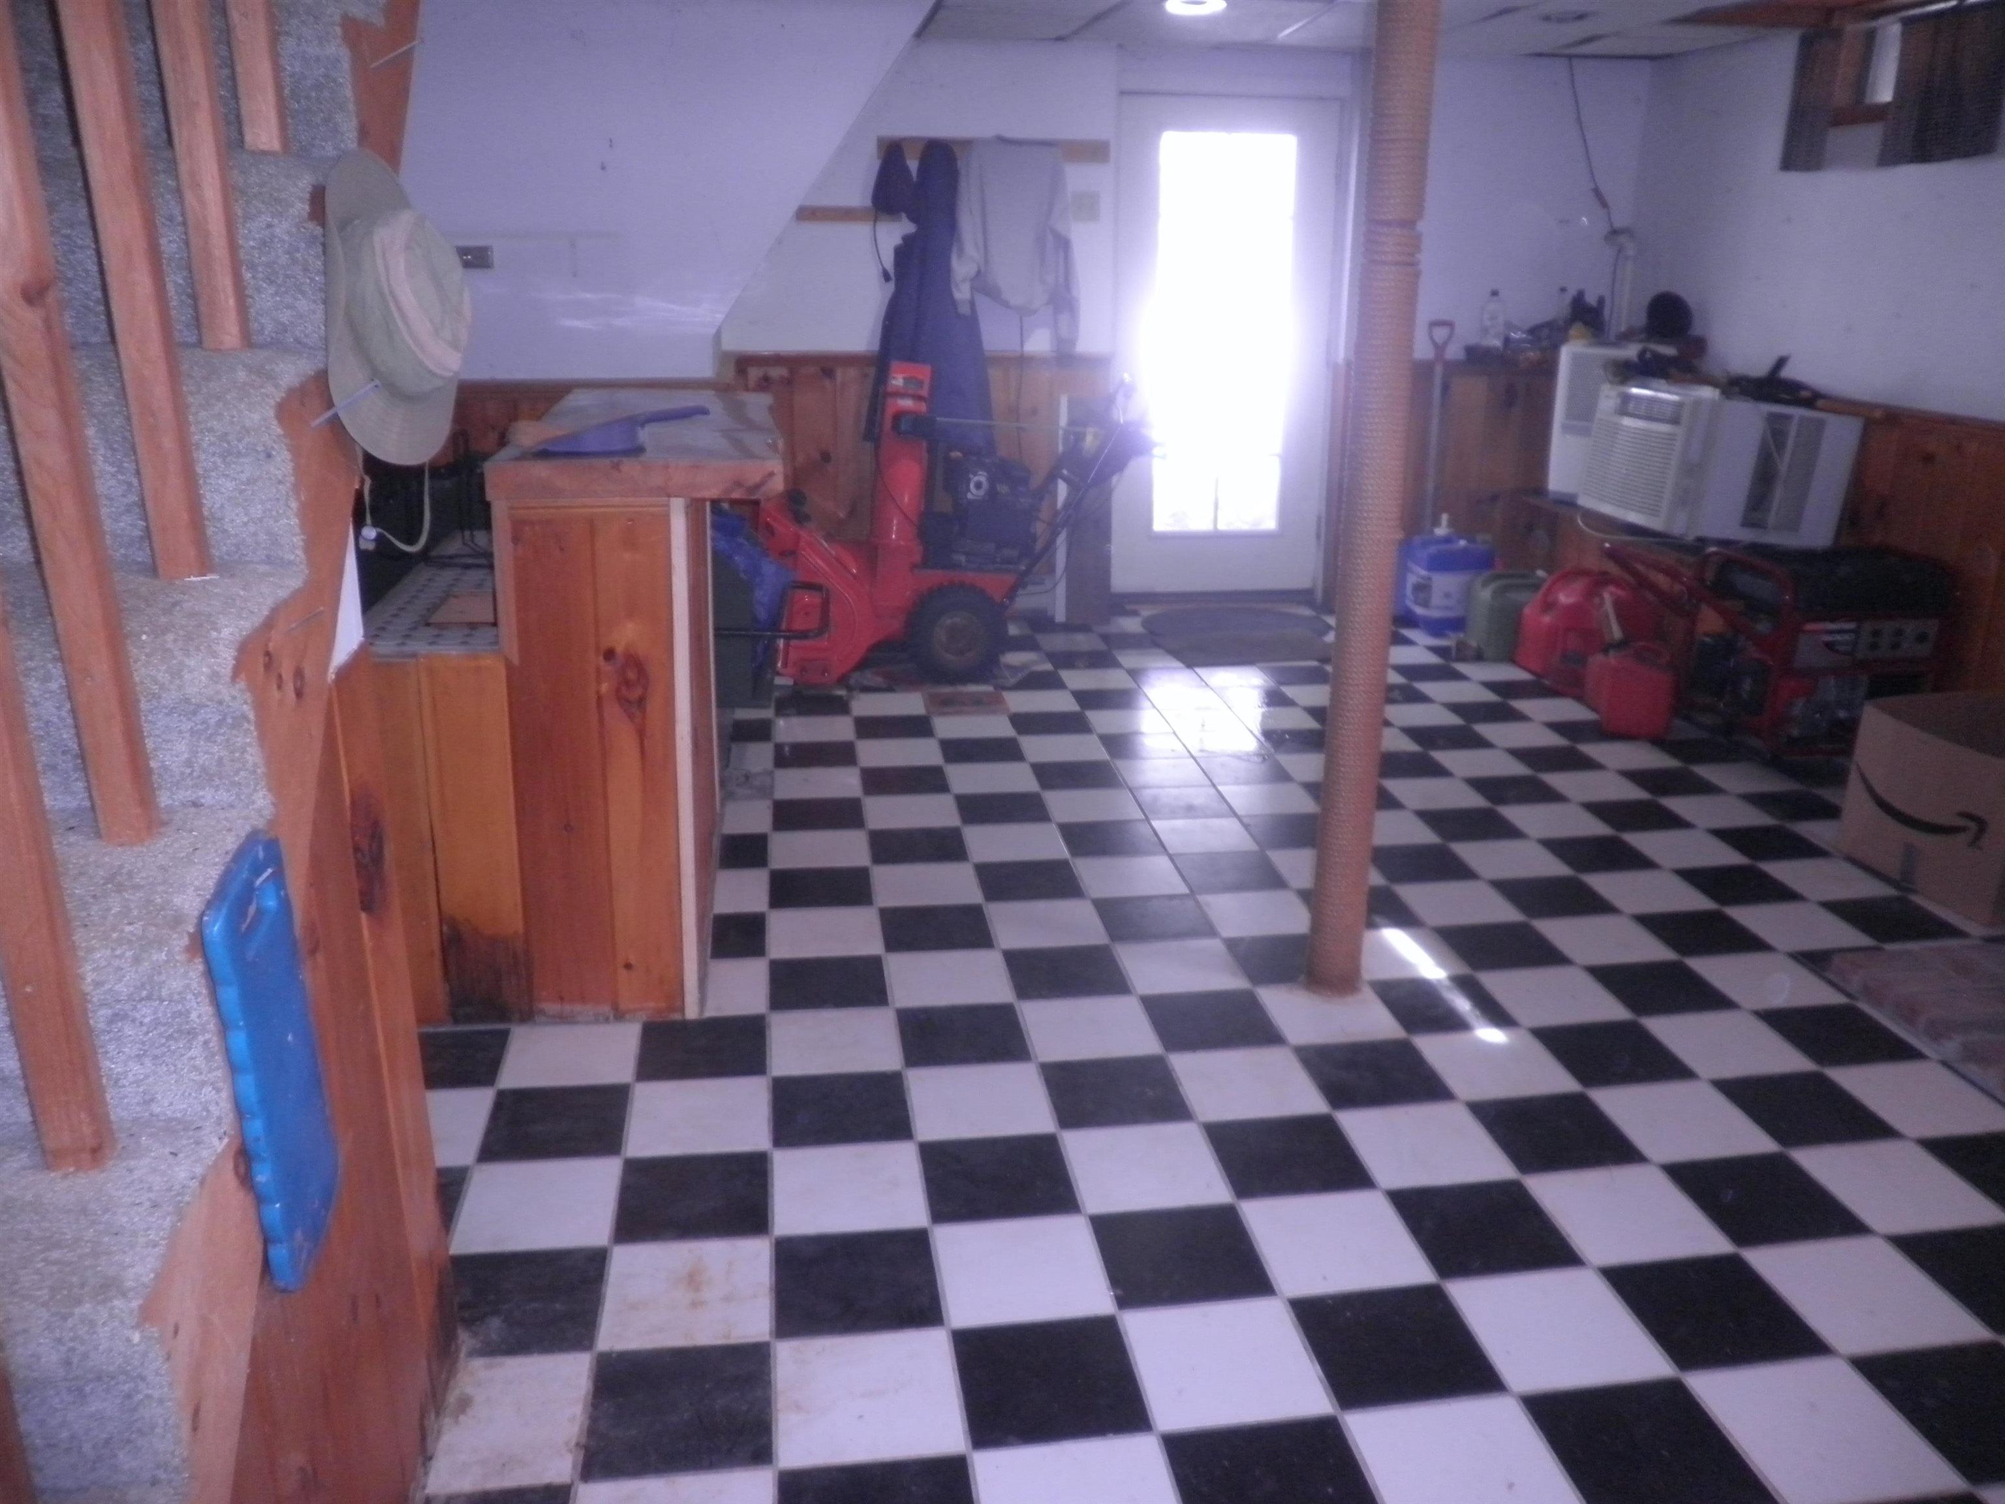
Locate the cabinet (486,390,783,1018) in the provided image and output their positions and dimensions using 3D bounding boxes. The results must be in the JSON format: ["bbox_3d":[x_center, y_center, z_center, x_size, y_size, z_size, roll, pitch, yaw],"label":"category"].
[{"bbox_3d":[-0.733,-0.173,3.392,0.506,1.093,1.235,-2,18,-7],"label":"cabinet"}]

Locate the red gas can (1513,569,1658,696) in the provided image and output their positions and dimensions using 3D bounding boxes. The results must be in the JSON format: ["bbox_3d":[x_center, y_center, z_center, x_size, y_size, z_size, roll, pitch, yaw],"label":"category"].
[{"bbox_3d":[2.119,-0.451,5.450,0.294,0.375,0.456,-2,18,-7],"label":"red gas can"}]

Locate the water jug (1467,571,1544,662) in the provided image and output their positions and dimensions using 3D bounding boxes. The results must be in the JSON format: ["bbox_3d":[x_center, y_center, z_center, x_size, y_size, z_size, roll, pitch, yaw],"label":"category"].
[{"bbox_3d":[1.945,-0.546,5.814,0.283,0.324,0.243,-2,18,-7],"label":"water jug"}]

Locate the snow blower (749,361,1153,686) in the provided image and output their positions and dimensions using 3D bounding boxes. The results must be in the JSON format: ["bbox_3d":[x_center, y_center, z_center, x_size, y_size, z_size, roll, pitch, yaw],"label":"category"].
[{"bbox_3d":[-0.169,-0.861,5.526,1.417,1.073,0.658,-2,18,-7],"label":"snow blower"}]

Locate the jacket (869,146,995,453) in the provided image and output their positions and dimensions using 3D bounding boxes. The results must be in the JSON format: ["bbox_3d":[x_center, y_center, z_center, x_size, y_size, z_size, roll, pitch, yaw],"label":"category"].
[{"bbox_3d":[-0.274,-1.761,5.891,0.506,1.174,0.203,-2,18,-7],"label":"jacket"}]

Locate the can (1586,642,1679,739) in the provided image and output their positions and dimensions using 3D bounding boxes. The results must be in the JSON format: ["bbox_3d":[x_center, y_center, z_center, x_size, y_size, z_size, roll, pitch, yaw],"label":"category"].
[{"bbox_3d":[2.064,-0.222,4.916,0.192,0.273,0.263,0,18,-3],"label":"can"}]

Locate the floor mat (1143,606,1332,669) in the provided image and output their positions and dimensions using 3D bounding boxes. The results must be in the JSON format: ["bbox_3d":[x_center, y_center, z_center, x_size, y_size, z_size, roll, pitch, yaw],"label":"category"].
[{"bbox_3d":[1.017,-0.482,6.090,0.759,0.015,0.931,-2,18,-7],"label":"floor mat"}]

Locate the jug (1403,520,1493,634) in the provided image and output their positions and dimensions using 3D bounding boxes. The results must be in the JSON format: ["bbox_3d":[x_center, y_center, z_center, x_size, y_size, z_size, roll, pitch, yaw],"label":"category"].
[{"bbox_3d":[1.837,-0.732,6.199,0.304,0.435,0.304,-2,18,-7],"label":"jug"}]

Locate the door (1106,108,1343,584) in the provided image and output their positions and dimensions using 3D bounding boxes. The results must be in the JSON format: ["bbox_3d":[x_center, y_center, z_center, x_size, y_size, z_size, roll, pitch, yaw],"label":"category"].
[{"bbox_3d":[0.912,-1.652,6.301,0.916,2.004,0.046,-2,18,-7],"label":"door"}]

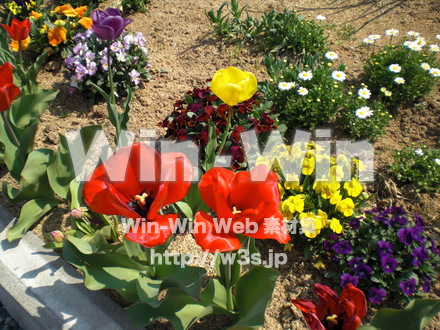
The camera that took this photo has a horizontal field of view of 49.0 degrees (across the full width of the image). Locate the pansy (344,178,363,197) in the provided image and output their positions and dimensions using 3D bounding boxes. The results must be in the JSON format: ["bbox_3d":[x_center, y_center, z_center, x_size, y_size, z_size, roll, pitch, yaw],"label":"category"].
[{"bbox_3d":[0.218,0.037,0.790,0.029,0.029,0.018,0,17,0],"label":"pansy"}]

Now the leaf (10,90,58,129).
[{"bbox_3d":[-0.369,-0.110,0.960,0.095,0.075,0.055,-14,46,-14],"label":"leaf"}]

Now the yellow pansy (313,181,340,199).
[{"bbox_3d":[0.174,0.040,0.790,0.043,0.029,0.022,0,17,0],"label":"yellow pansy"}]

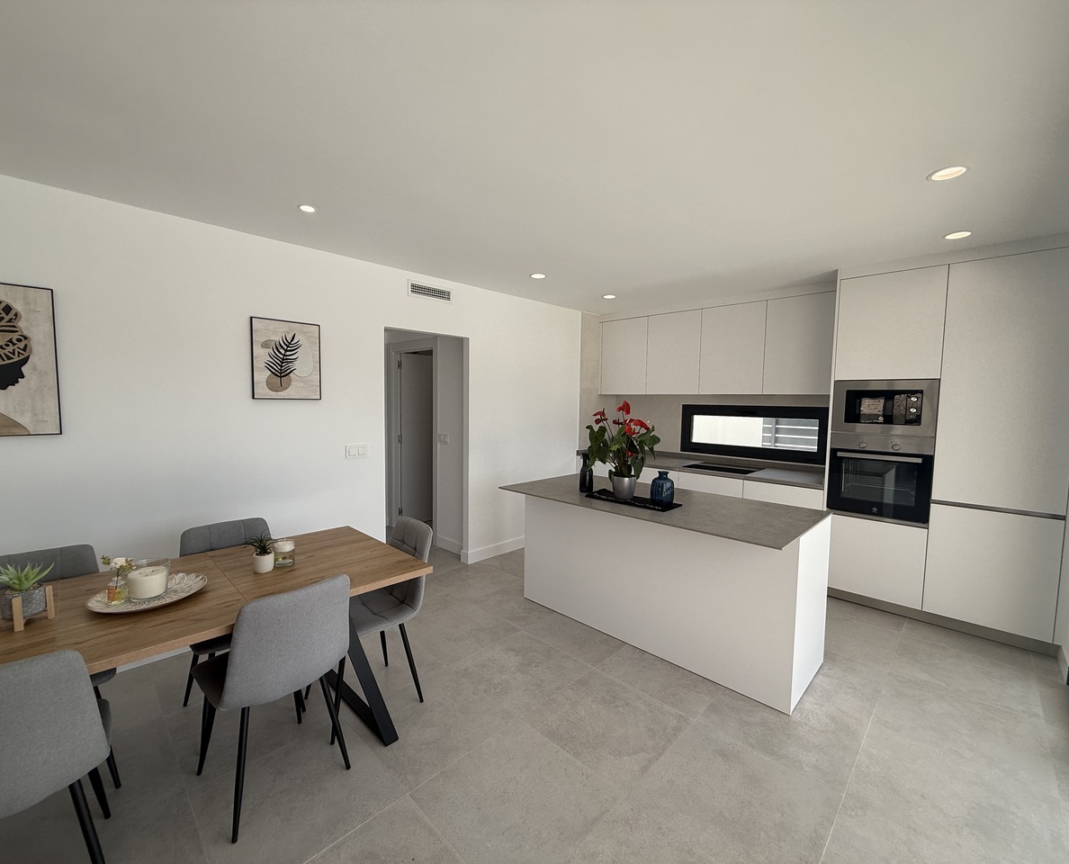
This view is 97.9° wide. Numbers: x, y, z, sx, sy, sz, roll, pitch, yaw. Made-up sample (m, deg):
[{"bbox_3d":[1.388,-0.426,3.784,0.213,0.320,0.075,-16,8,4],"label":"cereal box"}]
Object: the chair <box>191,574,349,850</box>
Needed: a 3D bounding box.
[{"bbox_3d":[-1.009,0.943,1.825,0.545,0.850,0.450,4,5,40],"label":"chair"}]

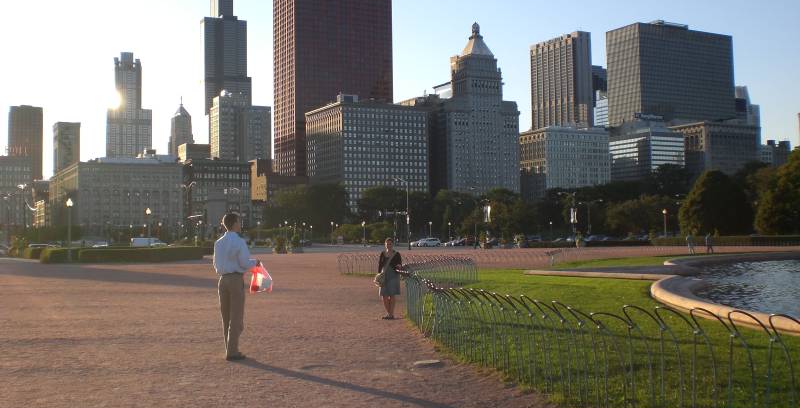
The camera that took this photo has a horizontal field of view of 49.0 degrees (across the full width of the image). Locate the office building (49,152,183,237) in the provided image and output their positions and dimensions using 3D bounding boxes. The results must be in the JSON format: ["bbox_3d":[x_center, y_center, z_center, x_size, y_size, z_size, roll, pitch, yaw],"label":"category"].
[{"bbox_3d":[-175.126,1.084,536.461,57.000,46.000,110.000,0,-2,-28],"label":"office building"}]

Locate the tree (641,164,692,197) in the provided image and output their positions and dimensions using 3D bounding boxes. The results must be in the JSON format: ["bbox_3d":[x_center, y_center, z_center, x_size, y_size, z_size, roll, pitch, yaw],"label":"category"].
[{"bbox_3d":[74.348,-0.195,245.000,15.500,21.400,15.500,-1,-2,17],"label":"tree"}]

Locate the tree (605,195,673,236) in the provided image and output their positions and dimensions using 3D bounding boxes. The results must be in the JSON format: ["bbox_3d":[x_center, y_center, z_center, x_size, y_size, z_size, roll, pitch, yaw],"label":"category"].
[{"bbox_3d":[55.674,3.431,205.000,15.500,11.300,14.000,-1,-2,15],"label":"tree"}]

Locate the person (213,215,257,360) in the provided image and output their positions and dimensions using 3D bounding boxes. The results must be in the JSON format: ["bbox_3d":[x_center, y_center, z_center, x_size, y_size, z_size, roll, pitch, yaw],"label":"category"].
[{"bbox_3d":[-2.038,1.008,10.784,0.520,1.780,0.360,-3,-3,40],"label":"person"}]

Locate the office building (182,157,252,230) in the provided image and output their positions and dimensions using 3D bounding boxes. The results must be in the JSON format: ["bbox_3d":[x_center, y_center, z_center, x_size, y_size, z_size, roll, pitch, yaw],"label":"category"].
[{"bbox_3d":[-118.661,-1.348,532.991,40.000,49.000,50.000,0,-2,-28],"label":"office building"}]

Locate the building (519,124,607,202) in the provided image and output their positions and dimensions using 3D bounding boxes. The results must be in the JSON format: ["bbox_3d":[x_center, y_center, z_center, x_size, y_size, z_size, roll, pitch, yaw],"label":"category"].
[{"bbox_3d":[104.817,-12.162,595.124,52.000,72.500,52.000,1,-3,-28],"label":"building"}]

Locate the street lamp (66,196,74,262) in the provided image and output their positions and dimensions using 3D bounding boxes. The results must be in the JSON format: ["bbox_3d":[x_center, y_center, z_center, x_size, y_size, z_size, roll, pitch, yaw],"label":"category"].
[{"bbox_3d":[-22.877,1.711,61.085,0.500,4.500,0.500,-1,-2,0],"label":"street lamp"}]

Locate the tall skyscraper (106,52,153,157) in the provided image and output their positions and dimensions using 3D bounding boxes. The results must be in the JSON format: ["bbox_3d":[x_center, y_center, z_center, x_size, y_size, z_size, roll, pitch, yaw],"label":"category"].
[{"bbox_3d":[-422.917,-87.486,1371.303,54.000,293.000,52.000,0,-2,-28],"label":"tall skyscraper"}]

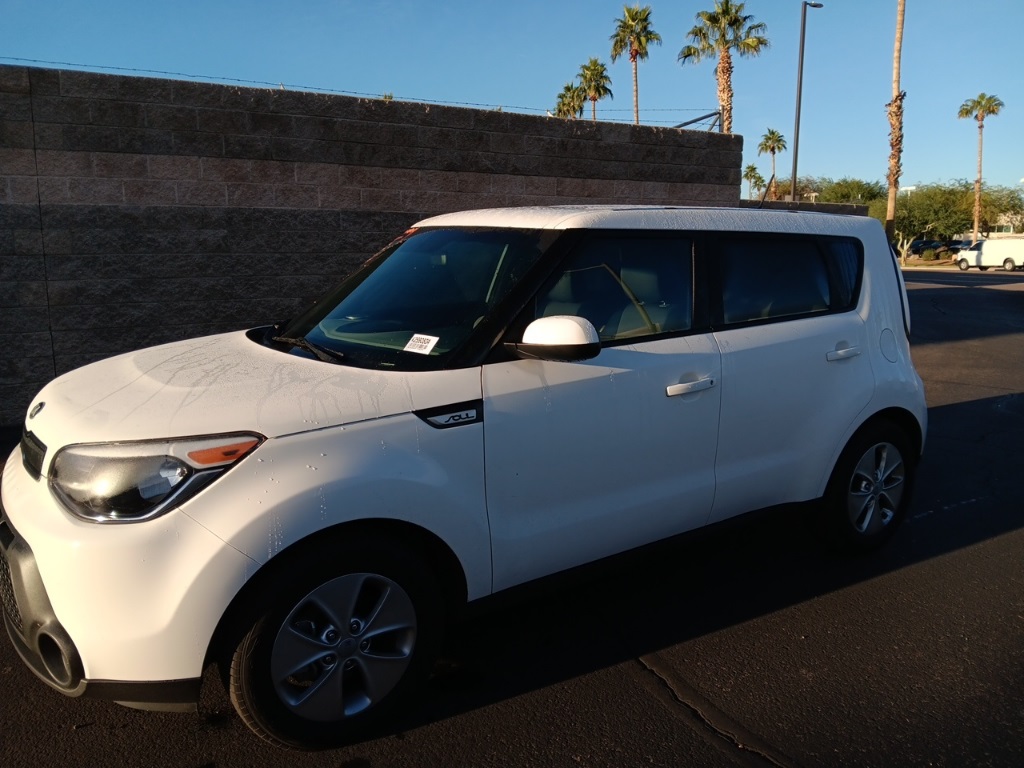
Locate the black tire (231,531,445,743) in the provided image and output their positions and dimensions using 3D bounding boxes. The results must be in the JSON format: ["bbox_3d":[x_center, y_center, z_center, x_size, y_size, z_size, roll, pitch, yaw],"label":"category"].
[{"bbox_3d":[-0.517,0.742,2.284,0.645,0.645,0.210,-7,12,-32],"label":"black tire"}]

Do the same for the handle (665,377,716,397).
[{"bbox_3d":[0.648,0.014,2.799,0.230,0.045,0.047,-7,12,-32],"label":"handle"}]

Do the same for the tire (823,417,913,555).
[{"bbox_3d":[1.648,0.474,3.642,0.645,0.645,0.210,-7,12,-32],"label":"tire"}]

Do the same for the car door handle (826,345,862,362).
[{"bbox_3d":[1.416,-0.124,3.274,0.225,0.045,0.047,-7,12,-32],"label":"car door handle"}]

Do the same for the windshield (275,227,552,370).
[{"bbox_3d":[-0.431,-0.368,3.107,0.820,0.130,1.430,-46,29,-18],"label":"windshield"}]

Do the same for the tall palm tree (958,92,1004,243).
[{"bbox_3d":[35.496,-15.625,59.070,3.469,12.895,3.469,5,11,30],"label":"tall palm tree"}]

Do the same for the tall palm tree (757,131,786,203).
[{"bbox_3d":[29.077,-21.128,87.253,3.243,15.093,3.243,3,10,18],"label":"tall palm tree"}]

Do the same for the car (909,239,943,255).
[{"bbox_3d":[37.726,-12.287,70.000,1.850,1.600,4.600,4,11,25],"label":"car"}]

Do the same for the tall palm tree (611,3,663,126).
[{"bbox_3d":[8.490,-16.768,53.497,3.448,18.032,3.448,1,10,9],"label":"tall palm tree"}]

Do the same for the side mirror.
[{"bbox_3d":[0.128,-0.145,2.376,0.180,0.145,0.250,-7,12,-32],"label":"side mirror"}]

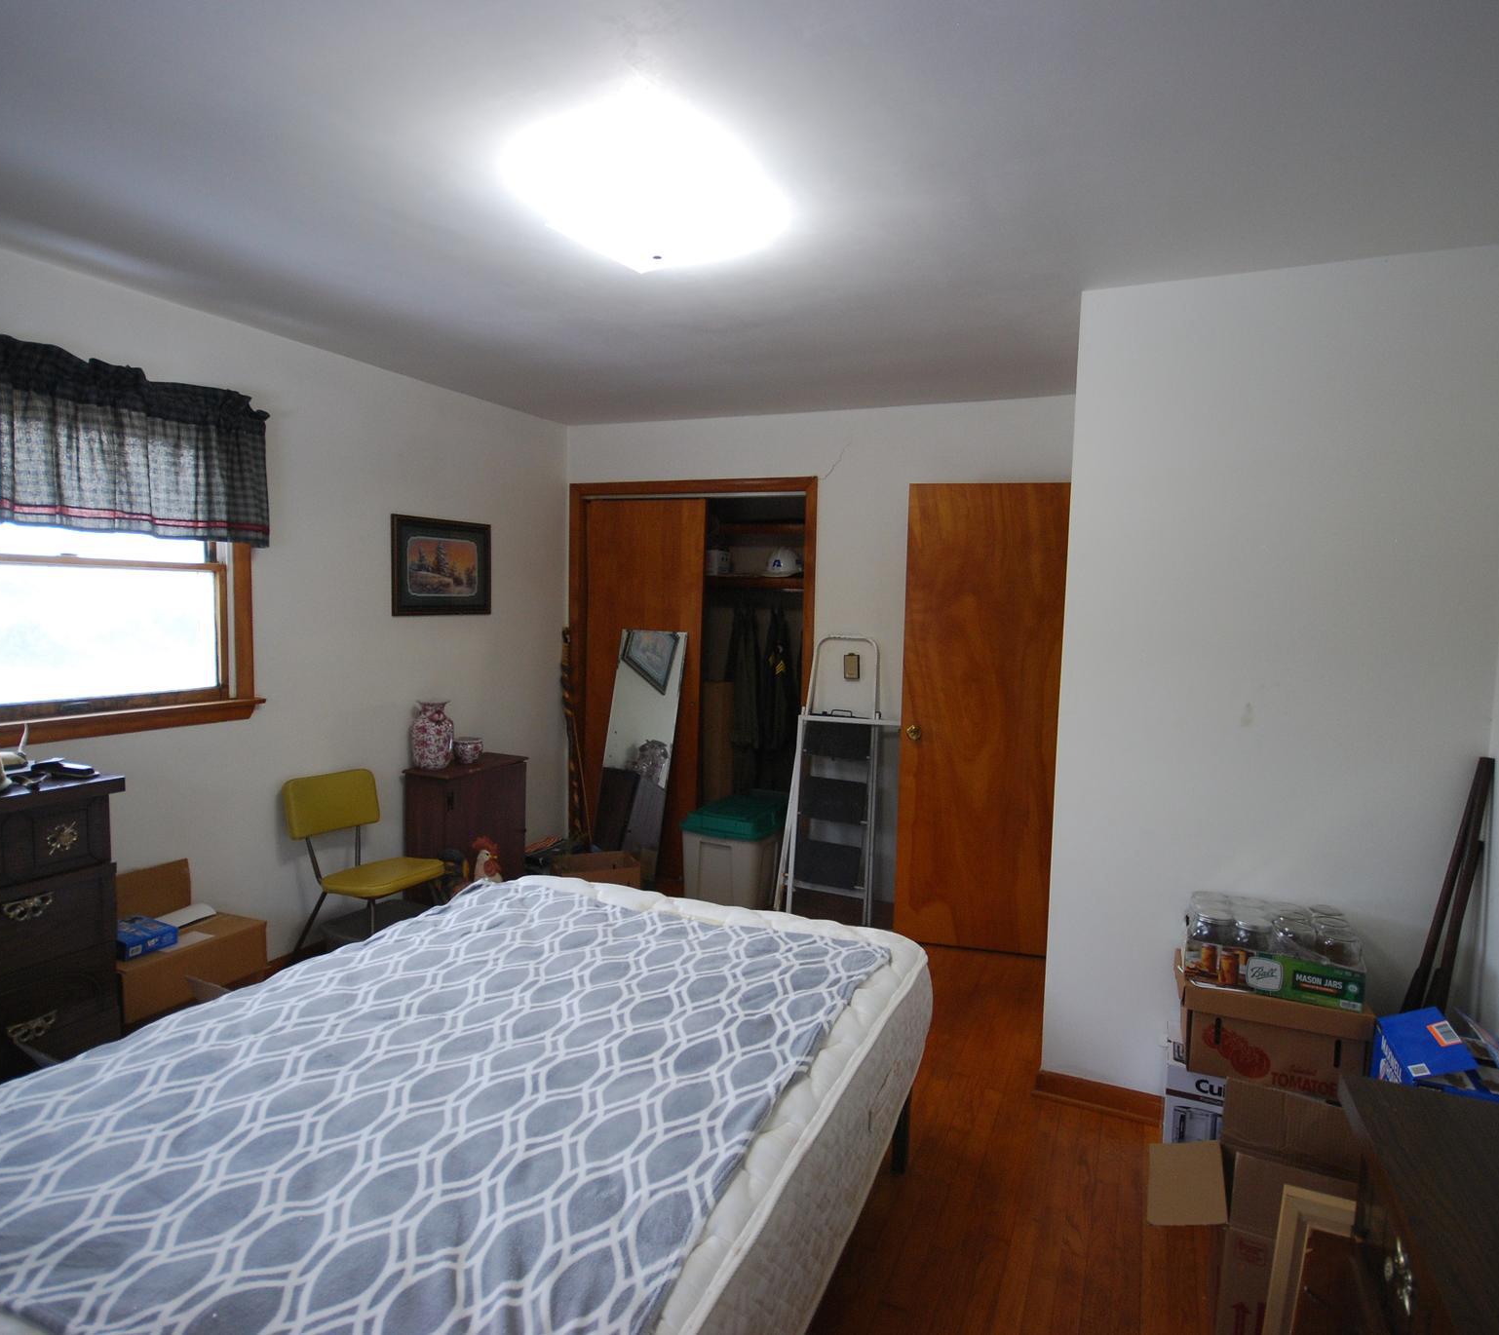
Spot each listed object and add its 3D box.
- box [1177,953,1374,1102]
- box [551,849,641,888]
[{"bbox_3d":[1.327,0.904,2.145,0.395,0.217,0.270,4,5,25],"label":"box"},{"bbox_3d":[-0.727,1.057,3.935,0.370,0.270,0.250,-1,5,-26],"label":"box"}]

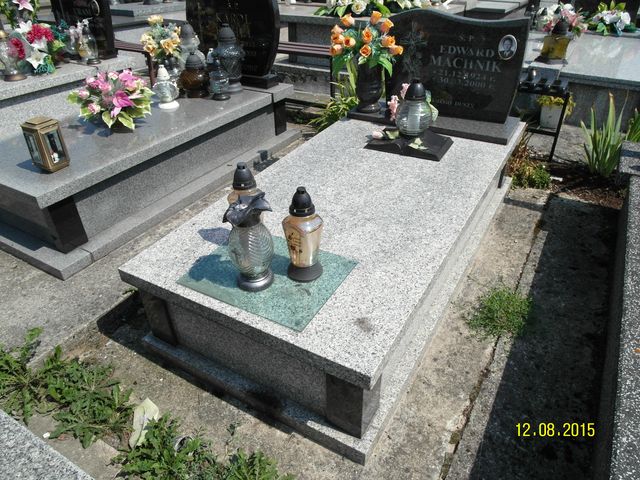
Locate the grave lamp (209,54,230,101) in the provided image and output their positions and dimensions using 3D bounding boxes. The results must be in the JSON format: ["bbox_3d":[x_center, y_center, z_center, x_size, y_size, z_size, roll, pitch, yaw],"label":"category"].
[{"bbox_3d":[-0.755,-1.208,3.312,0.153,0.298,0.153,17,39,26],"label":"grave lamp"}]

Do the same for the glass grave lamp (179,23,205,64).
[{"bbox_3d":[-1.013,-1.406,3.431,0.183,0.426,0.183,16,37,27],"label":"glass grave lamp"}]

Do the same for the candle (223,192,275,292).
[{"bbox_3d":[-0.215,0.010,1.397,0.142,0.314,0.142,-2,34,1],"label":"candle"}]

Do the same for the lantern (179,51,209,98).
[{"bbox_3d":[-0.963,-1.263,3.392,0.230,0.313,0.230,17,39,26],"label":"lantern"}]

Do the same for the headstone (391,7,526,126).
[{"bbox_3d":[0.740,-0.992,2.510,0.733,0.559,0.084,17,38,27],"label":"headstone"}]

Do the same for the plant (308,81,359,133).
[{"bbox_3d":[0.157,-1.056,3.563,0.400,0.460,0.400,17,39,26],"label":"plant"}]

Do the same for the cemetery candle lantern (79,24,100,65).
[{"bbox_3d":[-1.893,-1.602,3.582,0.139,0.287,0.139,16,37,27],"label":"cemetery candle lantern"}]

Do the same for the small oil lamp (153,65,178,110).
[{"bbox_3d":[-1.085,-1.068,3.068,0.163,0.282,0.163,16,37,27],"label":"small oil lamp"}]

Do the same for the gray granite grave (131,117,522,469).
[{"bbox_3d":[0.241,-0.116,2.171,0.990,0.406,2.029,17,39,27],"label":"gray granite grave"}]

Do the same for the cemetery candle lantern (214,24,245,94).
[{"bbox_3d":[-0.687,-1.391,3.408,0.235,0.488,0.235,-2,34,1],"label":"cemetery candle lantern"}]

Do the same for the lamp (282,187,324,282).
[{"bbox_3d":[-0.052,-0.022,1.431,0.132,0.319,0.132,-2,34,1],"label":"lamp"}]

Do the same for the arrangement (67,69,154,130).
[{"bbox_3d":[-1.263,-0.860,2.739,0.485,0.327,0.455,16,37,27],"label":"arrangement"}]

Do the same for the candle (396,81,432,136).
[{"bbox_3d":[0.513,-0.710,2.395,0.196,0.283,0.196,17,39,26],"label":"candle"}]

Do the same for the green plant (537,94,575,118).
[{"bbox_3d":[1.699,-0.963,3.201,0.250,0.160,0.200,17,39,26],"label":"green plant"}]

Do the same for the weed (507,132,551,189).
[{"bbox_3d":[1.302,-0.504,2.757,0.257,0.287,0.277,16,37,27],"label":"weed"}]

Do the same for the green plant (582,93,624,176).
[{"bbox_3d":[1.832,-0.682,2.867,0.280,0.520,0.260,17,39,26],"label":"green plant"}]

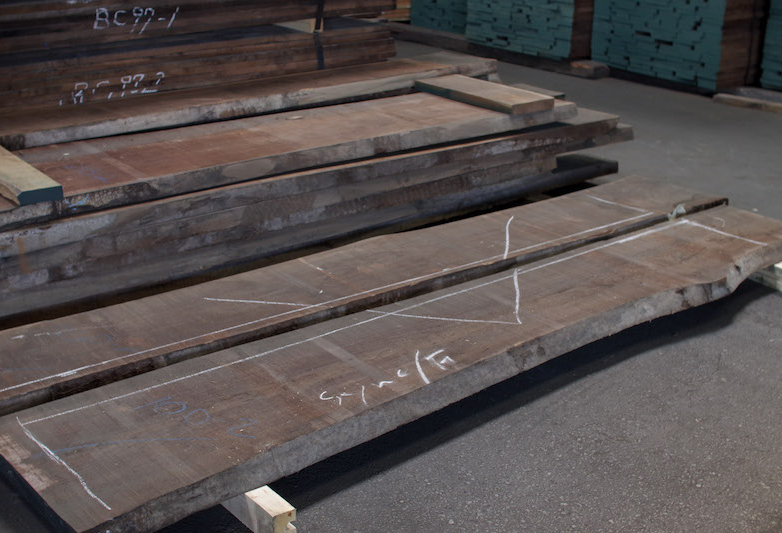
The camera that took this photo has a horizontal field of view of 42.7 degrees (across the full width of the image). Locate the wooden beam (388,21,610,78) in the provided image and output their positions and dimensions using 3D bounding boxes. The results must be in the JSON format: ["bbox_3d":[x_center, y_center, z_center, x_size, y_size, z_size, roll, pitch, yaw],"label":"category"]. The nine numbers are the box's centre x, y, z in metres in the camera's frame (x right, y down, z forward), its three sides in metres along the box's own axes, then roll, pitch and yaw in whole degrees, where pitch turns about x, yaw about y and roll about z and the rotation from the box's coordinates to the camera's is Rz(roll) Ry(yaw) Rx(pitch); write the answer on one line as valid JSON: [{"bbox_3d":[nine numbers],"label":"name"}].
[{"bbox_3d":[0.847,-1.971,9.090,0.190,0.097,2.898,-14,25,-33],"label":"wooden beam"}]

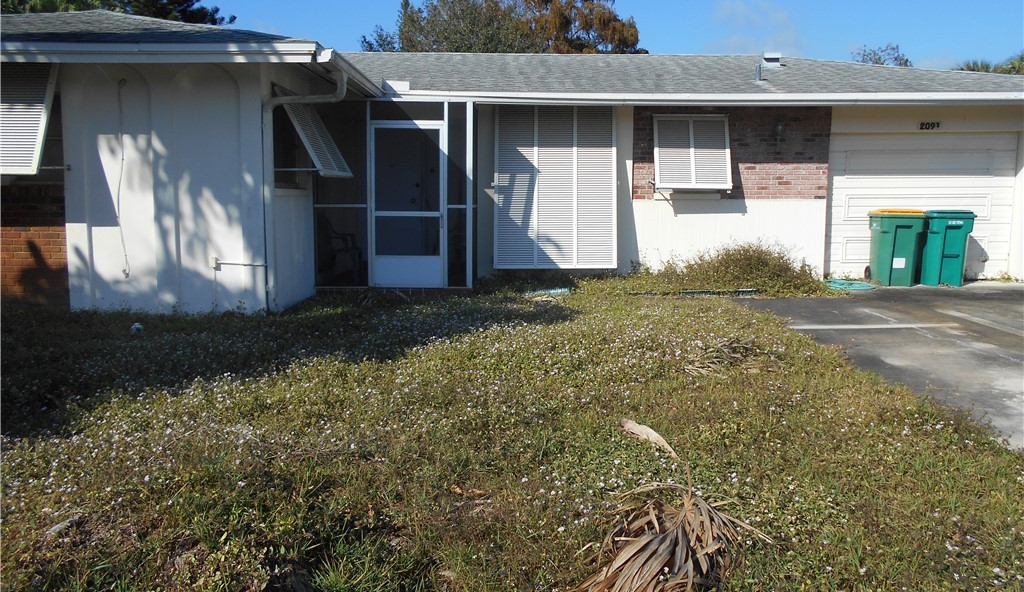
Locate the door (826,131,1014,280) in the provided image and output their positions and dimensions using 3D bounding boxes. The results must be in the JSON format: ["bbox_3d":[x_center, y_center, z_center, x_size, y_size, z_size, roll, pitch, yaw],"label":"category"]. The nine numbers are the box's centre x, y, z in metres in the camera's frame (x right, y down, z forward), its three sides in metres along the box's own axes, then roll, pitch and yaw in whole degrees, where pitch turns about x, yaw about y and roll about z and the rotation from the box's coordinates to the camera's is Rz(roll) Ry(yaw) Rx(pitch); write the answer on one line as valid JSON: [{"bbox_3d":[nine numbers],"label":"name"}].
[{"bbox_3d":[5.860,-1.299,11.074,2.740,2.120,0.100,0,7,0],"label":"door"}]

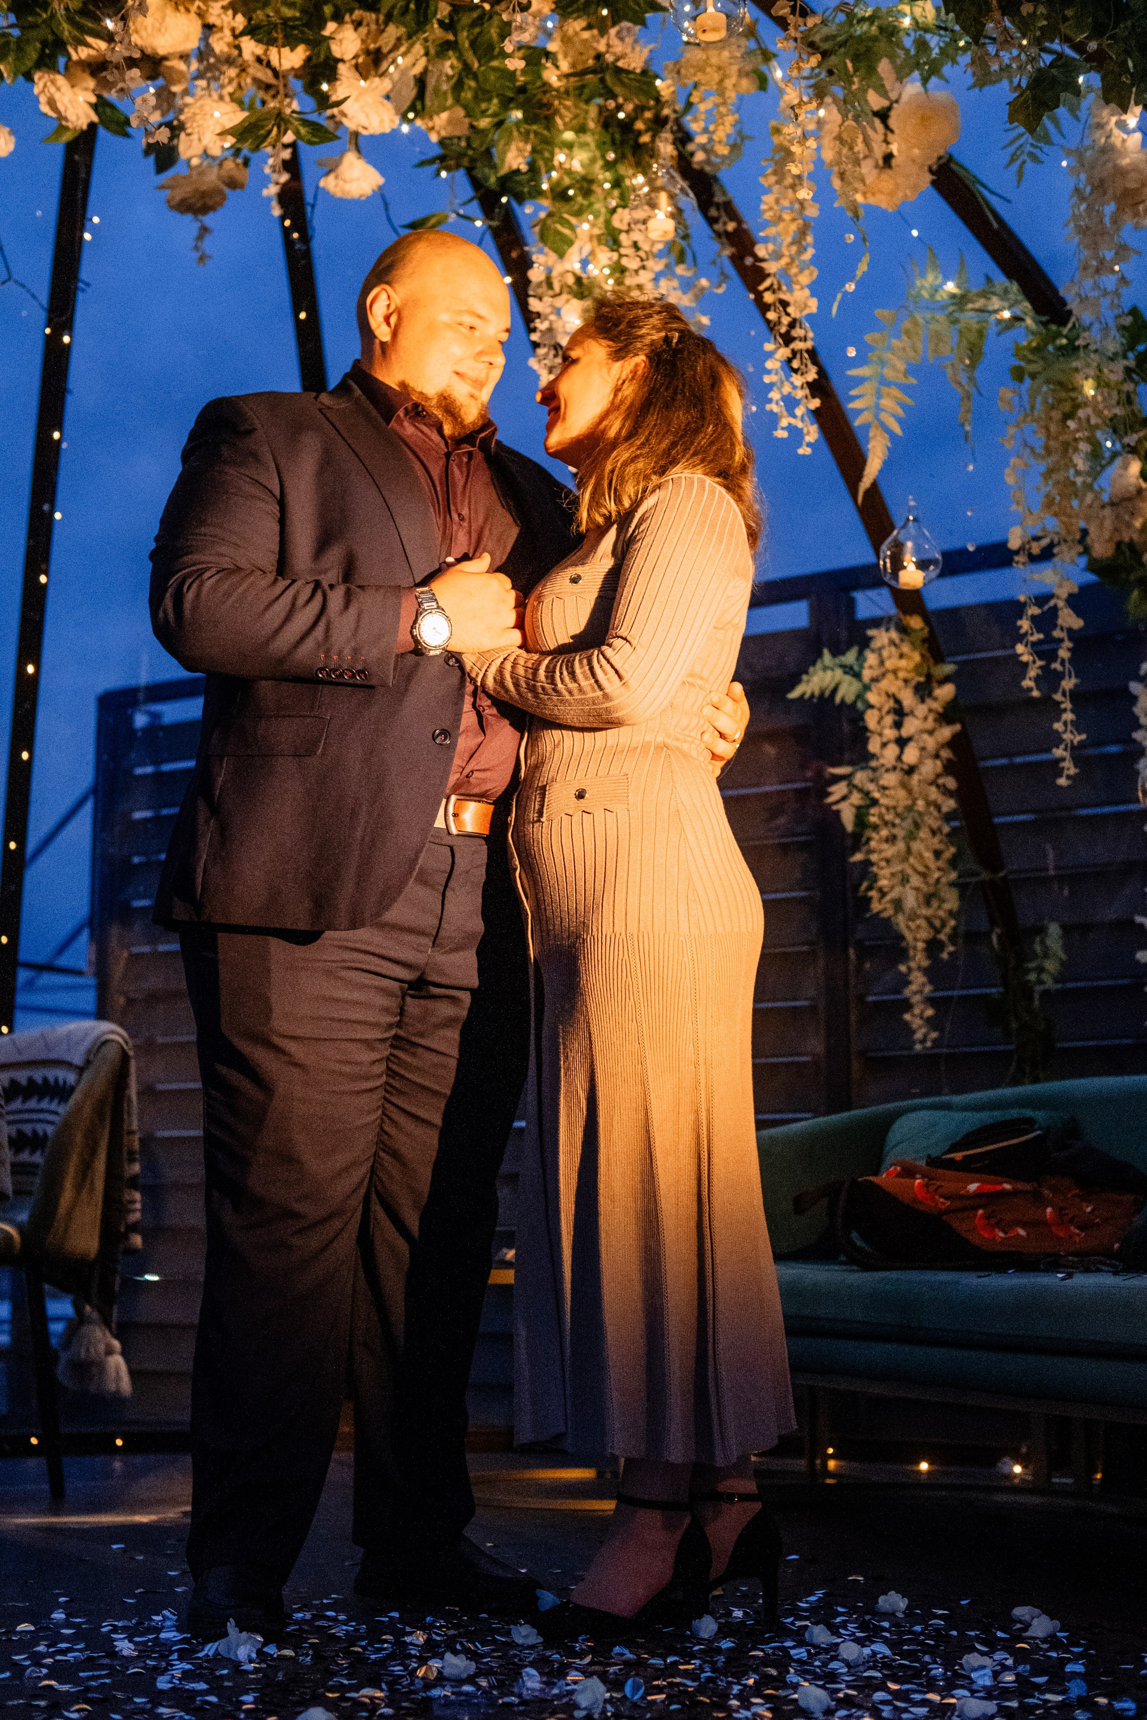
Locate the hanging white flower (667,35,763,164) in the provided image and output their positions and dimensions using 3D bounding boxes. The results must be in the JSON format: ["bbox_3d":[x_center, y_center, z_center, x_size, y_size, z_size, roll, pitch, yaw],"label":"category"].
[{"bbox_3d":[0.218,-1.178,3.700,0.148,0.190,0.130,0,-9,0],"label":"hanging white flower"}]

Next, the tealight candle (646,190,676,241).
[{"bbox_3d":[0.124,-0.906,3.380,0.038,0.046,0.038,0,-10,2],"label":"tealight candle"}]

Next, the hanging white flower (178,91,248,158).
[{"bbox_3d":[-0.516,-1.053,3.420,0.100,0.090,0.085,0,-9,0],"label":"hanging white flower"}]

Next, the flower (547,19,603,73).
[{"bbox_3d":[0.002,-1.233,3.620,0.075,0.078,0.065,0,-8,0],"label":"flower"}]

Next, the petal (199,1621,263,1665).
[{"bbox_3d":[-0.394,0.890,2.724,0.068,0.042,0.055,0,-8,0],"label":"petal"}]

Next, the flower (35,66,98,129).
[{"bbox_3d":[-0.748,-1.122,3.520,0.086,0.080,0.075,-3,-8,20],"label":"flower"}]

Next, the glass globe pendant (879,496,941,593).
[{"bbox_3d":[0.487,-0.457,3.450,0.092,0.136,0.092,0,-9,0],"label":"glass globe pendant"}]

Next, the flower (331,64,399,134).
[{"bbox_3d":[-0.308,-1.120,3.520,0.092,0.088,0.085,3,-8,-20],"label":"flower"}]

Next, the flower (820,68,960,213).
[{"bbox_3d":[0.491,-1.115,3.700,0.215,0.210,0.160,0,-9,0],"label":"flower"}]

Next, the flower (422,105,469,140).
[{"bbox_3d":[-0.182,-1.050,3.400,0.070,0.052,0.060,0,-9,0],"label":"flower"}]

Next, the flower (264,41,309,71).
[{"bbox_3d":[-0.435,-1.219,3.620,0.062,0.042,0.055,1,-8,-10],"label":"flower"}]

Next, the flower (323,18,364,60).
[{"bbox_3d":[-0.344,-1.227,3.570,0.056,0.054,0.050,0,-8,0],"label":"flower"}]

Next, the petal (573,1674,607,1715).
[{"bbox_3d":[0.017,0.836,2.390,0.033,0.033,0.030,0,-9,0],"label":"petal"}]

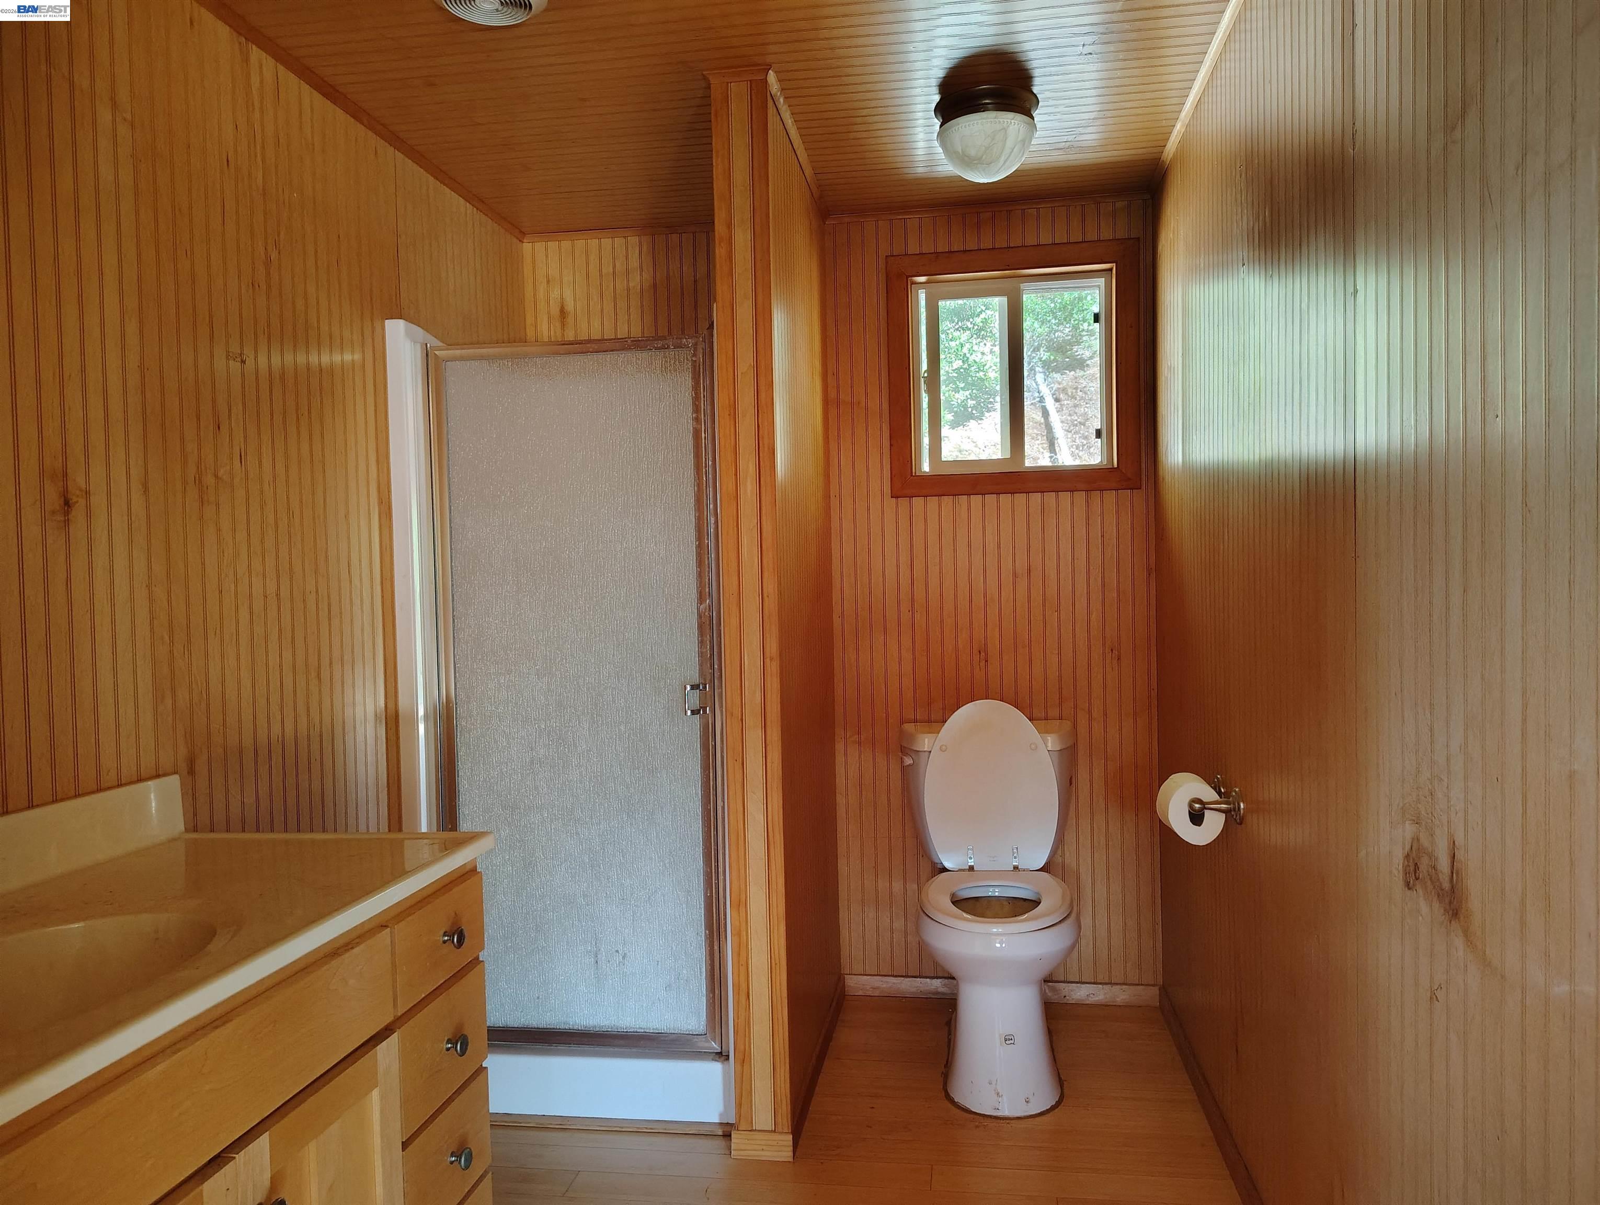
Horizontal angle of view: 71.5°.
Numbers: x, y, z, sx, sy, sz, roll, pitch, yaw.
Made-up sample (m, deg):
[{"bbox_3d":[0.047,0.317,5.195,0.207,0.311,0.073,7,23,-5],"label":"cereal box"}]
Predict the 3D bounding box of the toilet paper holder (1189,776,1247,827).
[{"bbox_3d":[0.817,0.396,2.235,0.101,0.071,0.220,-1,1,9],"label":"toilet paper holder"}]

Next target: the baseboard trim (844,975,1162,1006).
[{"bbox_3d":[0.572,1.115,3.195,0.886,0.059,0.017,-1,1,9],"label":"baseboard trim"}]

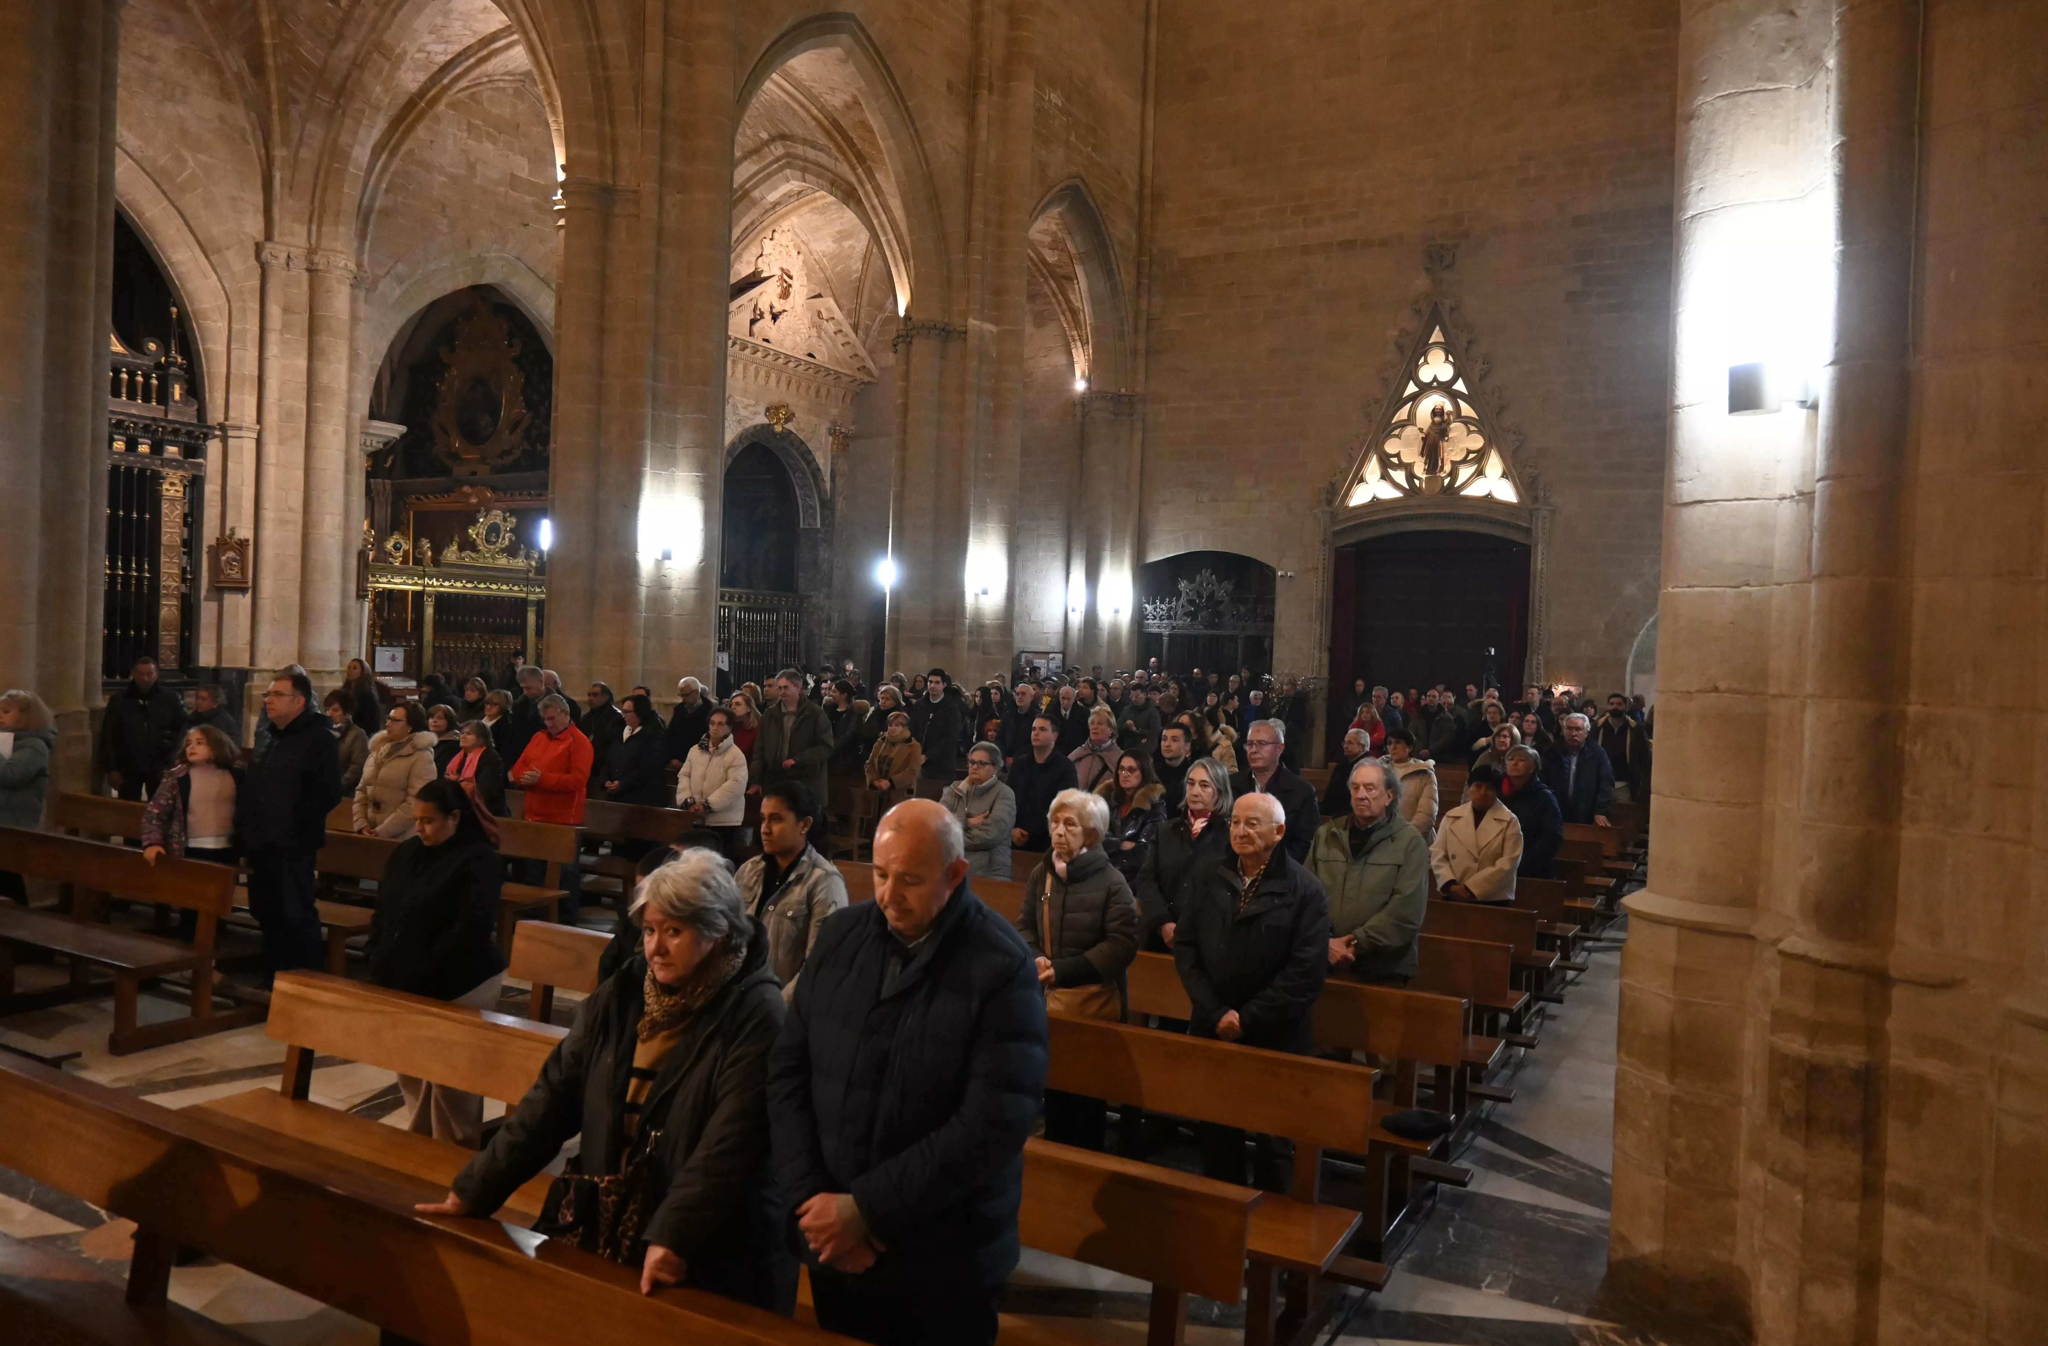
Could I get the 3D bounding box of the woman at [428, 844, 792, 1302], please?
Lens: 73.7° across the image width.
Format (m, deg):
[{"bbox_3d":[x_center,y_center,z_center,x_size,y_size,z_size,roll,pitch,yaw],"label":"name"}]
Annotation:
[{"bbox_3d":[-0.827,1.200,3.001,0.629,1.570,0.610,2,1,27],"label":"woman"}]

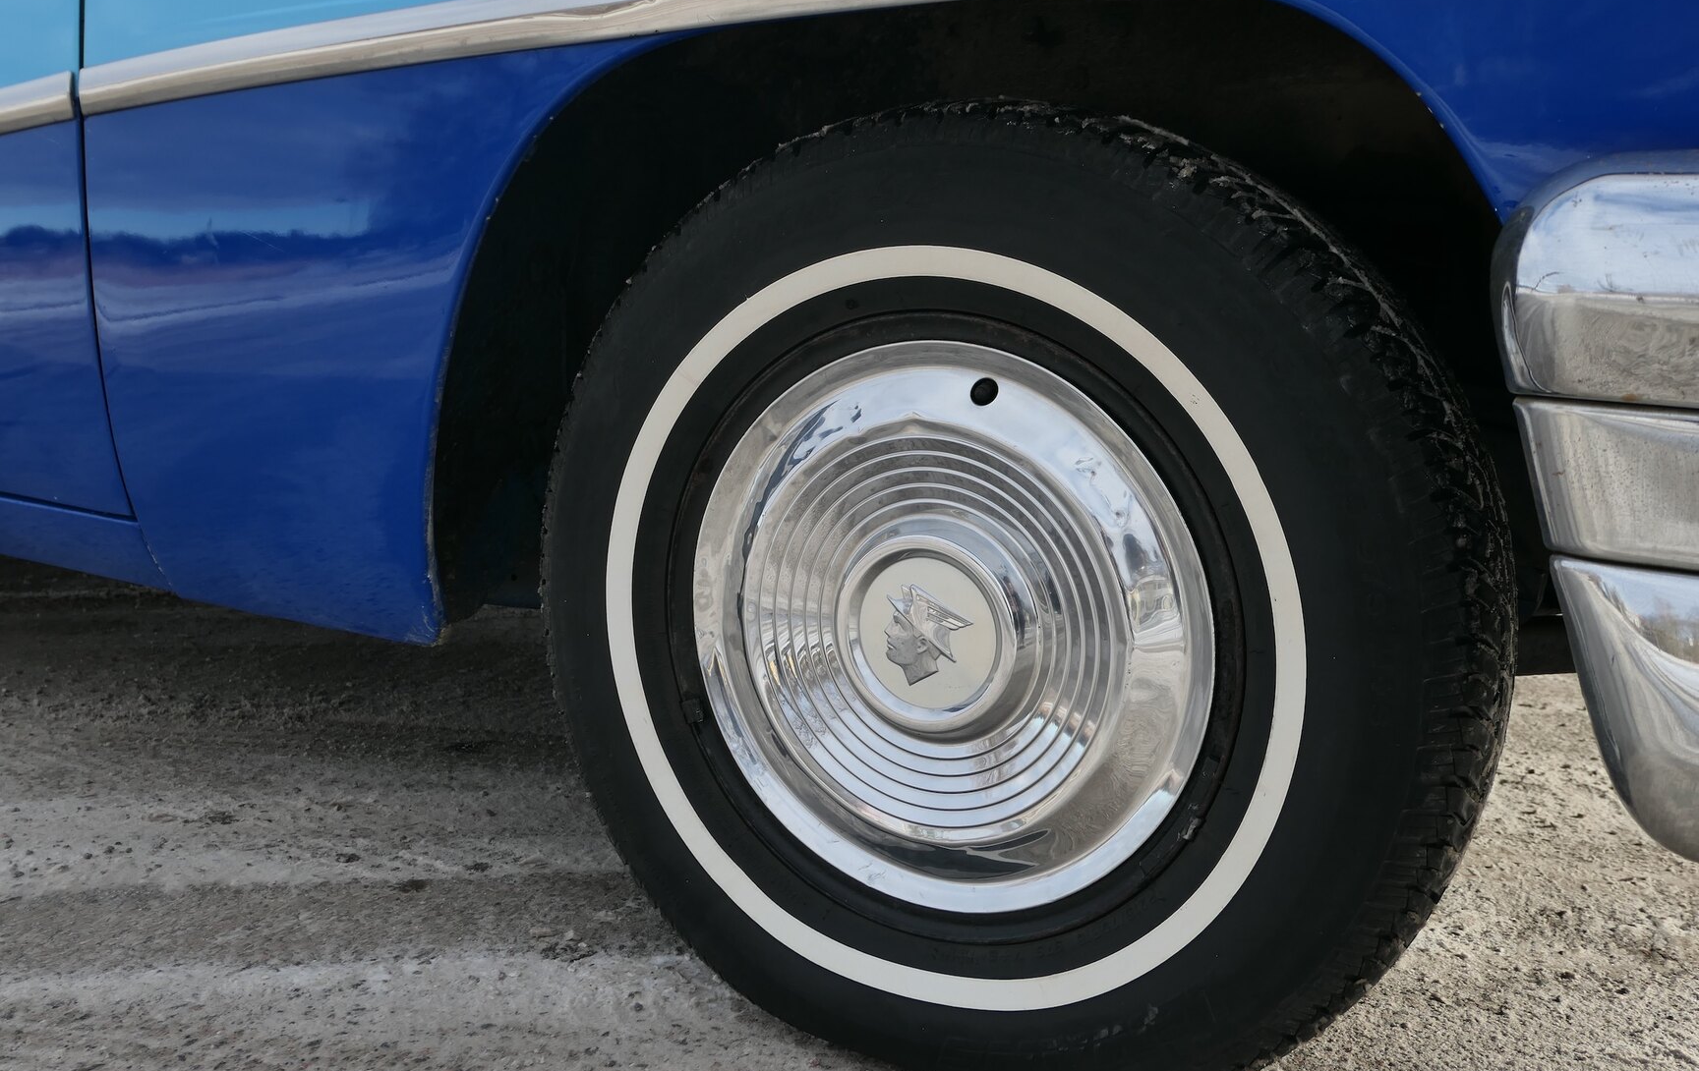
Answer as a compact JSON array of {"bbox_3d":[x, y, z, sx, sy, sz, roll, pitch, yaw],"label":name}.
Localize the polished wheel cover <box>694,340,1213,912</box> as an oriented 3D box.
[{"bbox_3d":[0.050,0.064,0.893,0.378,0.378,0.048,6,10,30],"label":"polished wheel cover"}]

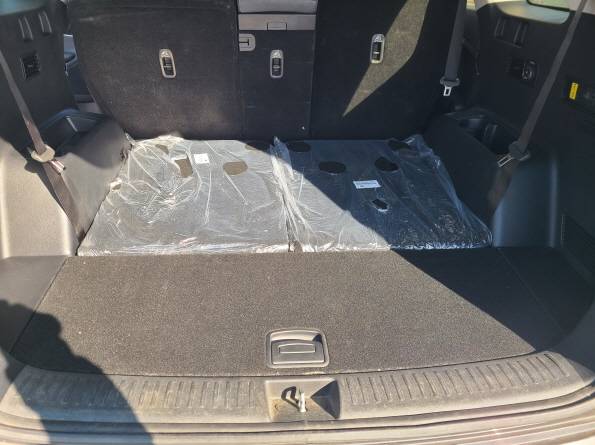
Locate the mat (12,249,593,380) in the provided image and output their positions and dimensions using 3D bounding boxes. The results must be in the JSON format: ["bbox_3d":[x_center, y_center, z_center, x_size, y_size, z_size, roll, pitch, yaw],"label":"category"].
[{"bbox_3d":[0.005,0.192,0.973,1.113,0.029,0.364,-1,34,-4],"label":"mat"}]

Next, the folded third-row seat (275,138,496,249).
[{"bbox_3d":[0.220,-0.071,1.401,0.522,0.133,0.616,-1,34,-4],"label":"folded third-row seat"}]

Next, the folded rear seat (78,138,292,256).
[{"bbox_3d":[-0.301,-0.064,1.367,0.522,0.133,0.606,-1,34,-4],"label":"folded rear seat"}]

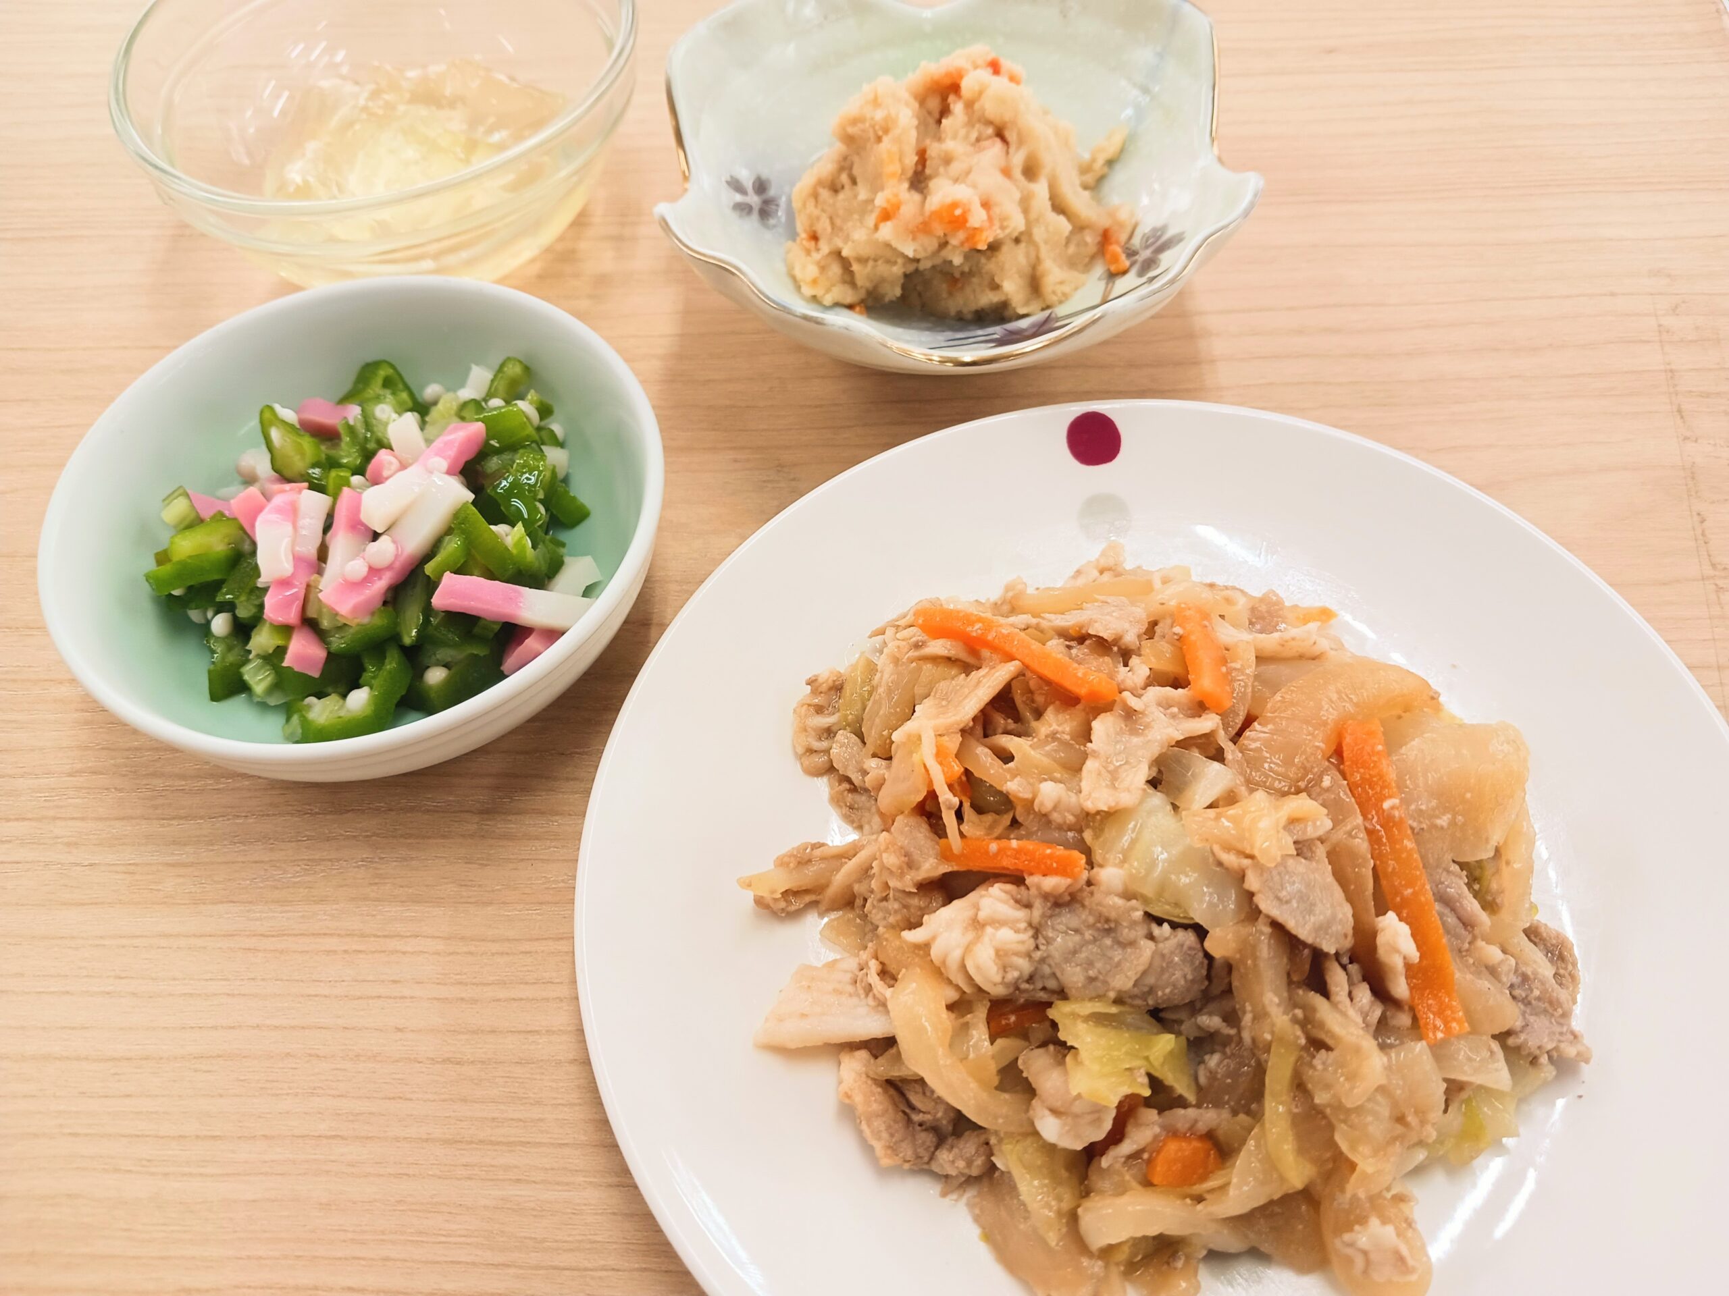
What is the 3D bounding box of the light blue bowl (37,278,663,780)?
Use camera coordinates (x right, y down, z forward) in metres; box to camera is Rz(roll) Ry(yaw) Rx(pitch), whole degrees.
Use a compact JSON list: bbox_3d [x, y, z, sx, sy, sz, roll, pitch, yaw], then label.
[{"bbox_3d":[-0.103,-0.021,0.295,0.124,0.043,0.124,0,58,0],"label":"light blue bowl"}]

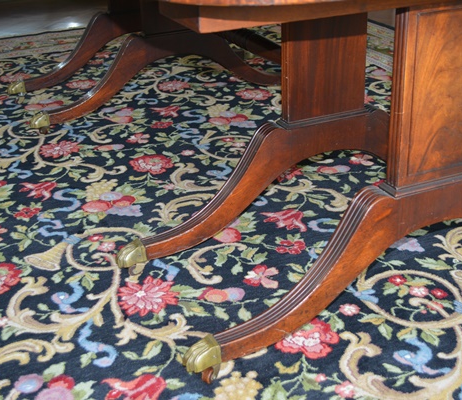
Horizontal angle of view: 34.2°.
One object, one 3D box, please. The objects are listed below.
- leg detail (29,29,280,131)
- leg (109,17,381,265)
[{"bbox_3d":[-0.200,-0.460,2.634,1.038,0.310,0.055,-13,28,-21],"label":"leg detail"},{"bbox_3d":[0.214,-0.220,1.724,1.038,0.634,0.055,-13,28,-21],"label":"leg"}]

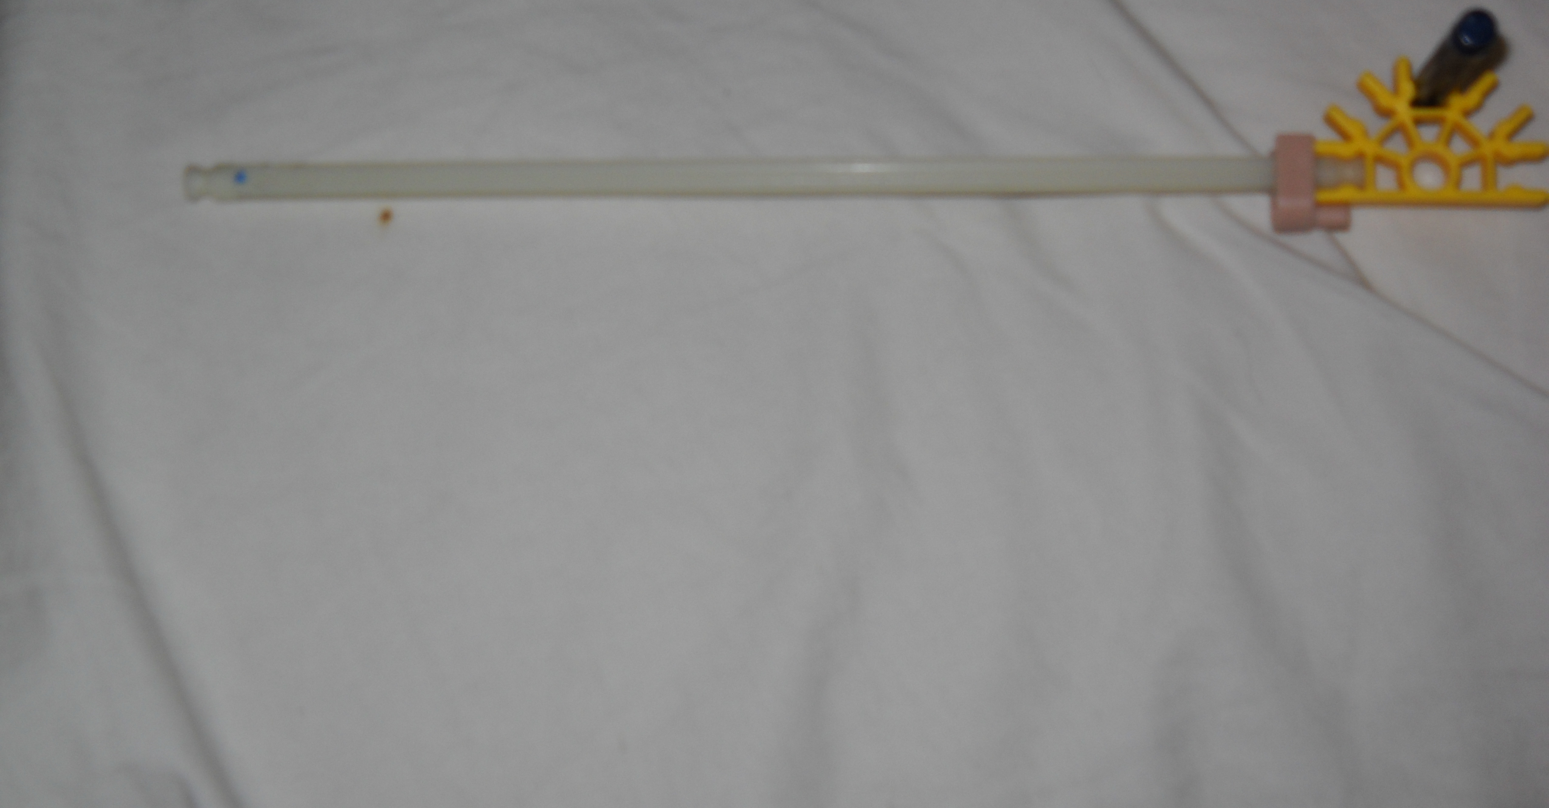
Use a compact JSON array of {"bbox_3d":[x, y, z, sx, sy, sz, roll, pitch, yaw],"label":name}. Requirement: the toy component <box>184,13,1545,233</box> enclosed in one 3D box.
[{"bbox_3d":[0.011,-0.042,0.414,0.220,0.056,0.028,0,88,5],"label":"toy component"}]

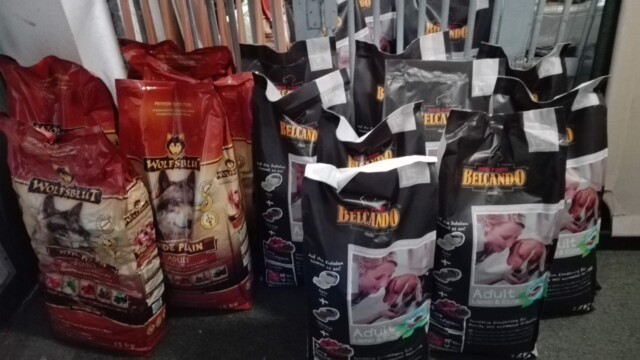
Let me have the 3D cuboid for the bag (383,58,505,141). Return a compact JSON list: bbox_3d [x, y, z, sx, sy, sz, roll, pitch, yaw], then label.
[{"bbox_3d":[0.420,-0.026,1.710,0.362,0.831,0.161,-2,30,3],"label":"bag"}]

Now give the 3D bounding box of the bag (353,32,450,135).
[{"bbox_3d":[0.334,-0.151,1.914,0.362,0.831,0.161,-5,29,-3],"label":"bag"}]

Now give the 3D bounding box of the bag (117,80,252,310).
[{"bbox_3d":[-0.448,0.070,1.610,0.352,0.861,0.166,1,29,7],"label":"bag"}]

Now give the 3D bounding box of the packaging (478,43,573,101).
[{"bbox_3d":[0.739,-0.093,1.789,0.362,0.831,0.161,-2,28,3],"label":"packaging"}]

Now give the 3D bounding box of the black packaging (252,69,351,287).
[{"bbox_3d":[-0.038,0.028,1.667,0.362,0.831,0.161,-4,29,-2],"label":"black packaging"}]

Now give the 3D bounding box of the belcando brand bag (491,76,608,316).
[{"bbox_3d":[0.727,0.076,1.527,0.362,0.831,0.161,-4,25,-1],"label":"belcando brand bag"}]

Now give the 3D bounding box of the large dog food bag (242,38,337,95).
[{"bbox_3d":[-0.095,-0.148,1.947,0.362,0.831,0.161,-5,29,-3],"label":"large dog food bag"}]

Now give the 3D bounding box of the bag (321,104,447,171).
[{"bbox_3d":[0.180,0.140,1.490,0.362,0.812,0.161,-4,29,-2],"label":"bag"}]

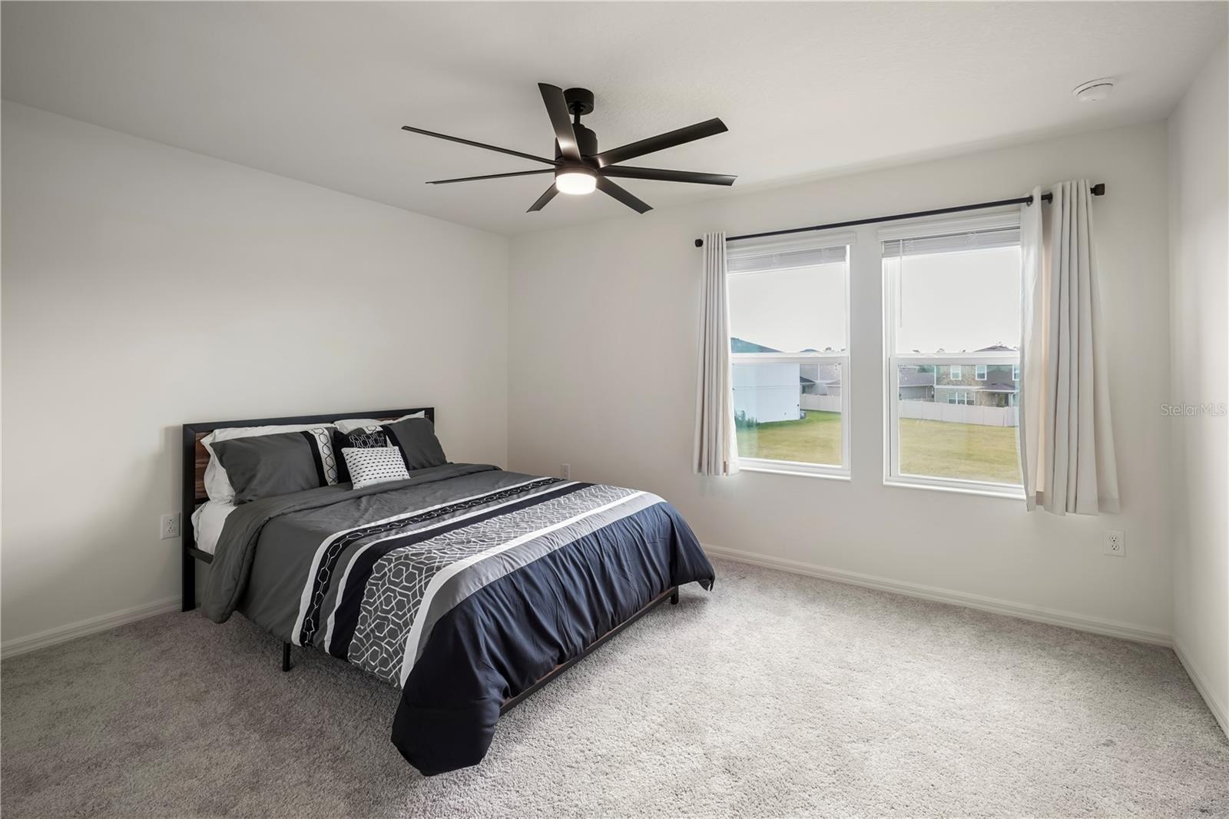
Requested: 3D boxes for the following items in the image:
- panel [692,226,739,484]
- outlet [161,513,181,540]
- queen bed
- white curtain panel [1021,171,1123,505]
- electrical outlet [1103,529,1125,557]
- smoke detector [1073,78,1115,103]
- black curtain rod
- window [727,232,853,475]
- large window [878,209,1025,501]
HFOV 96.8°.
[{"bbox_3d":[0.689,-0.368,3.680,0.325,1.645,0.130,2,3,34],"label":"panel"},{"bbox_3d":[-2.326,0.617,2.866,0.012,0.124,0.076,2,3,34],"label":"outlet"},{"bbox_3d":[-0.920,0.574,2.888,2.250,0.965,1.670,2,3,34],"label":"queen bed"},{"bbox_3d":[2.196,-0.292,2.642,0.365,1.610,0.130,2,3,34],"label":"white curtain panel"},{"bbox_3d":[2.388,0.641,2.606,0.073,0.122,0.012,2,3,34],"label":"electrical outlet"},{"bbox_3d":[1.951,-1.297,2.222,0.134,0.040,0.134,2,3,34],"label":"smoke detector"},{"bbox_3d":[1.445,-1.091,3.185,2.128,0.060,0.095,2,3,34],"label":"black curtain rod"},{"bbox_3d":[1.063,-0.338,3.546,0.875,1.490,0.090,2,3,34],"label":"window"},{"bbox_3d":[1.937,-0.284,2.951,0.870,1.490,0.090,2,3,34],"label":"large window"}]

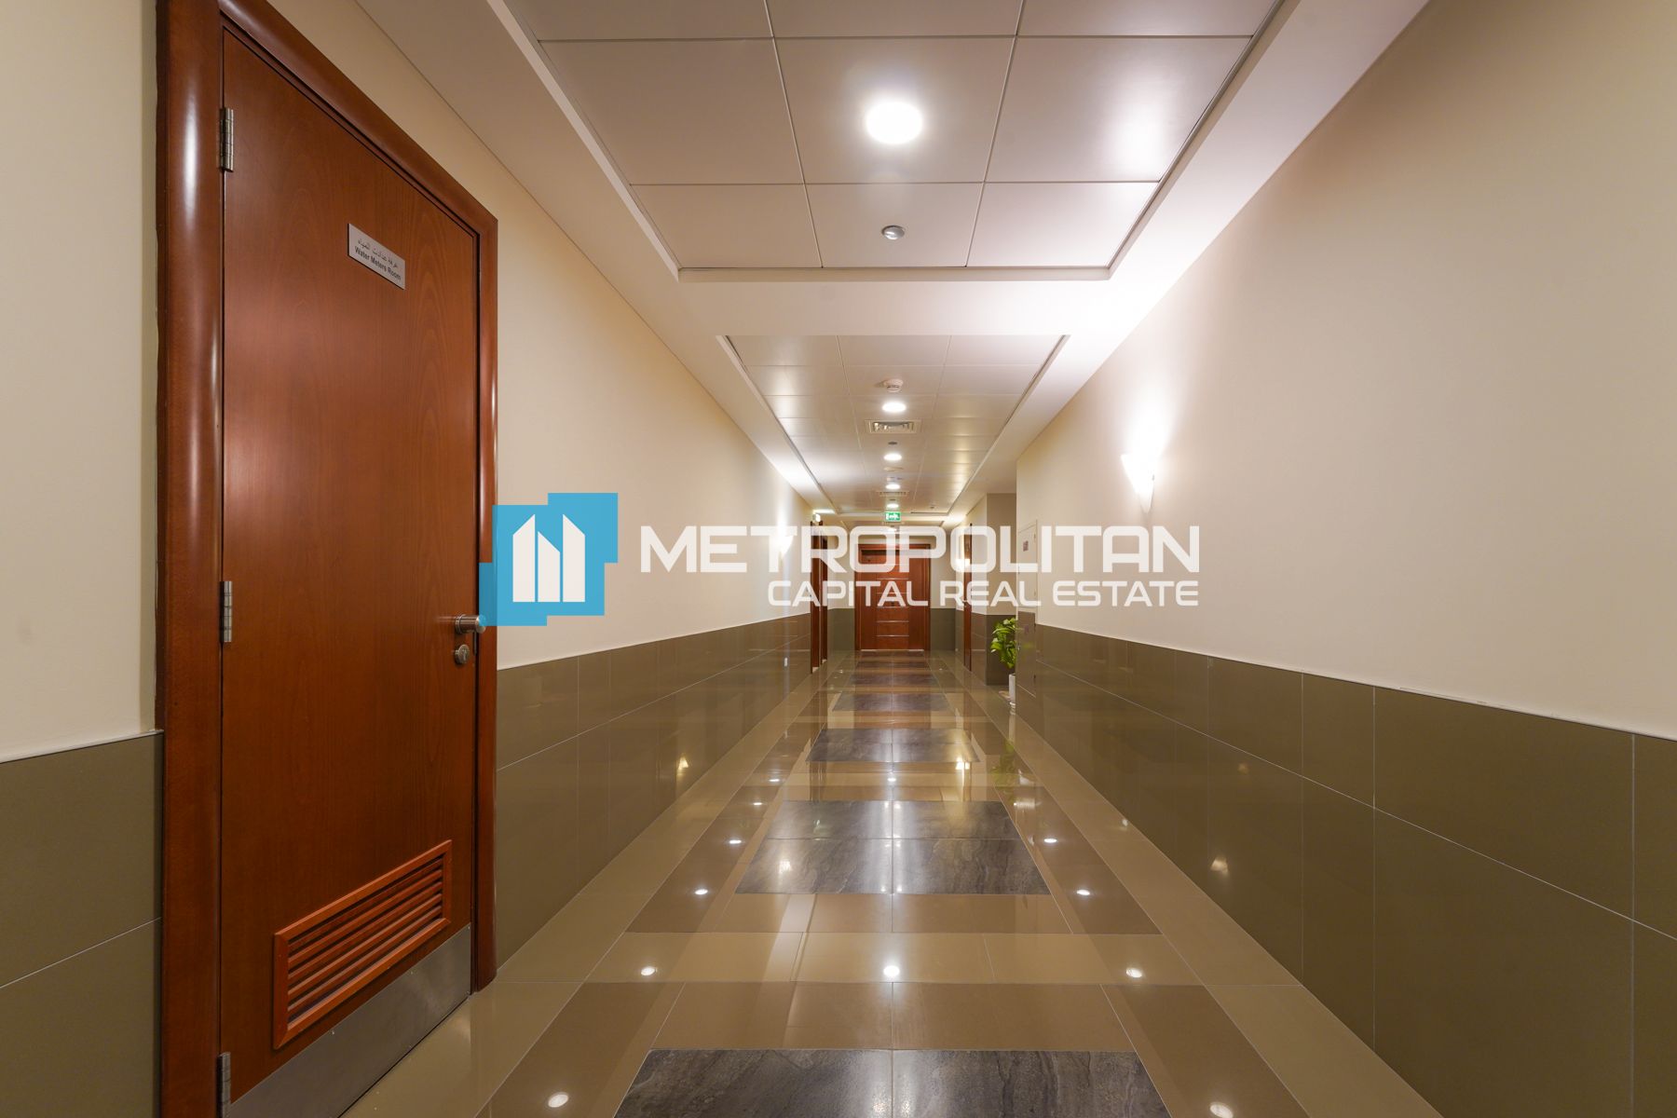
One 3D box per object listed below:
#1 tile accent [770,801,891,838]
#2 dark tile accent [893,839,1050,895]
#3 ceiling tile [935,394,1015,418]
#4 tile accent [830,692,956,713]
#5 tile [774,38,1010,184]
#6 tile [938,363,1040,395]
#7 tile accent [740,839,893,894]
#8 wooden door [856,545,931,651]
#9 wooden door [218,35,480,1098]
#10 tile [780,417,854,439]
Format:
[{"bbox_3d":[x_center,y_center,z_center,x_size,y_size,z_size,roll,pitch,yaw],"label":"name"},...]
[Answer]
[{"bbox_3d":[-0.021,1.369,3.410,0.611,0.020,0.588,0,-4,2],"label":"tile accent"},{"bbox_3d":[0.539,1.330,2.832,0.606,0.012,0.577,0,-2,3],"label":"dark tile accent"},{"bbox_3d":[0.994,-1.126,4.794,0.580,0.020,0.568,0,-4,2],"label":"ceiling tile"},{"bbox_3d":[0.606,1.606,7.271,1.221,0.020,1.245,0,-4,2],"label":"tile accent"},{"bbox_3d":[0.161,-1.302,1.927,0.608,0.020,0.575,0,-4,2],"label":"tile"},{"bbox_3d":[0.947,-1.161,4.232,0.580,0.020,0.562,0,-4,2],"label":"tile"},{"bbox_3d":[-0.067,1.330,2.832,0.606,0.012,0.577,0,-2,3],"label":"tile accent"},{"bbox_3d":[1.192,0.838,14.131,1.613,2.292,0.120,0,-2,3],"label":"wooden door"},{"bbox_3d":[-1.123,0.144,1.553,0.050,2.213,0.704,0,-2,4],"label":"wooden door"},{"bbox_3d":[-0.156,-1.096,5.387,0.605,0.020,0.602,0,-2,3],"label":"tile"}]

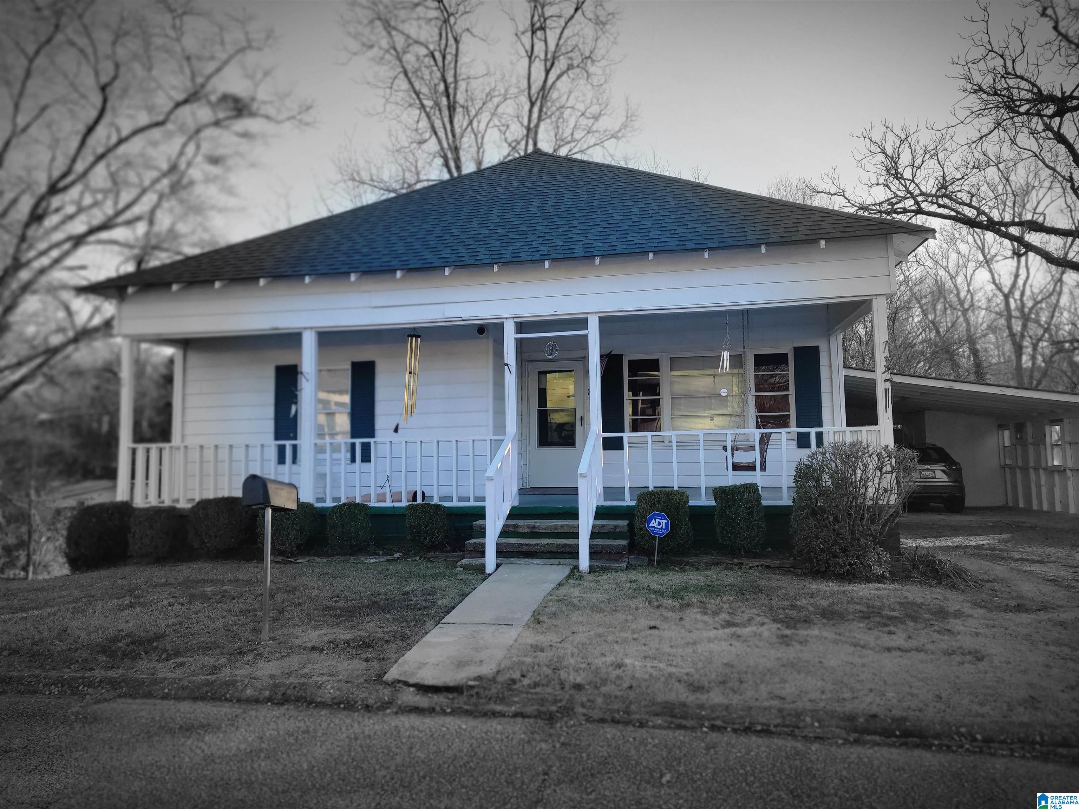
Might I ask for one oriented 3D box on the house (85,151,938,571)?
[{"bbox_3d":[0.047,-1.333,14.247,10.800,7.250,10.500,-2,-5,11],"label":"house"}]

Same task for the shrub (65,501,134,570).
[{"bbox_3d":[-5.644,1.694,9.604,0.760,0.840,0.760,-2,-5,11],"label":"shrub"}]

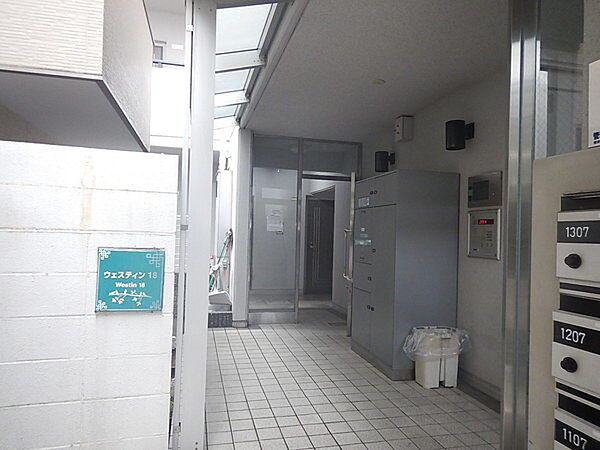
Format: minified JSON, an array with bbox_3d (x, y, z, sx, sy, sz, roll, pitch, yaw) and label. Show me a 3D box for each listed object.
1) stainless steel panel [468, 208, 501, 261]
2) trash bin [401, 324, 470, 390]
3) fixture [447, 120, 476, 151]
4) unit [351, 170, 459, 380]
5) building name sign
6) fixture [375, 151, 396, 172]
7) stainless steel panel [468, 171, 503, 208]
[{"bbox_3d":[1.504,0.079,3.443,0.035,0.398,0.389,2,-1,-14],"label":"stainless steel panel"},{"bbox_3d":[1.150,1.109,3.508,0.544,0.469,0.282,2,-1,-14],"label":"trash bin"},{"bbox_3d":[1.383,-0.763,3.629,0.227,0.245,0.167,2,-1,-14],"label":"fixture"},{"bbox_3d":[1.006,0.447,4.124,0.626,1.806,0.970,2,-1,-14],"label":"unit"},{"bbox_3d":[-0.817,0.269,2.000,0.300,0.303,0.020,2,-1,-15],"label":"building name sign"},{"bbox_3d":[1.028,-0.749,5.050,0.227,0.245,0.167,2,-1,-14],"label":"fixture"},{"bbox_3d":[1.521,-0.282,3.447,0.020,0.267,0.415,2,-1,-14],"label":"stainless steel panel"}]

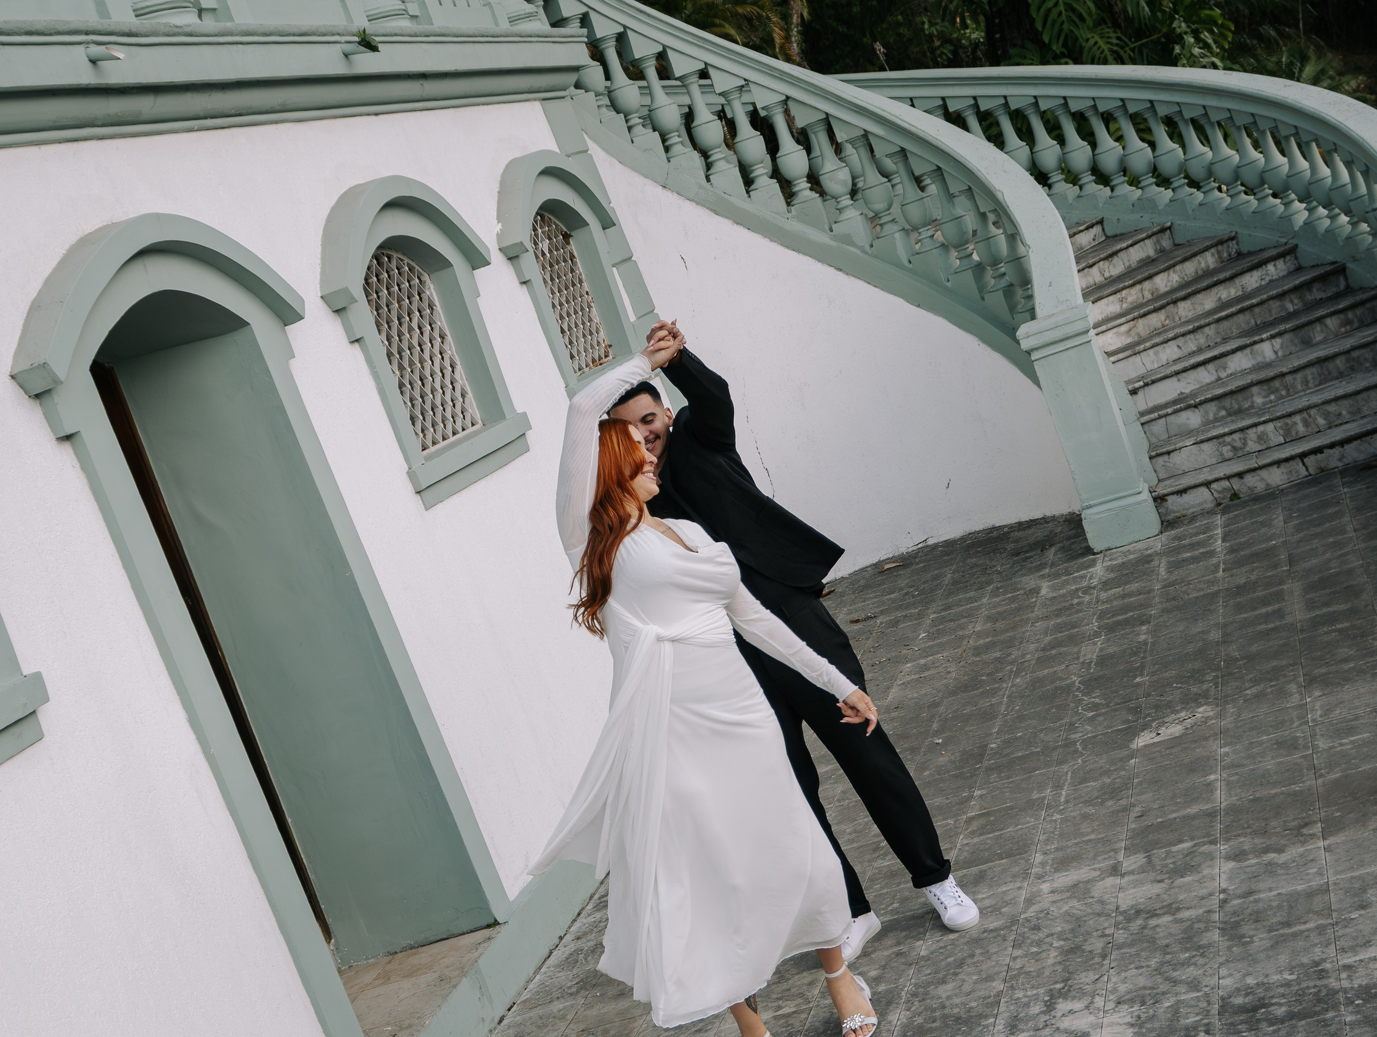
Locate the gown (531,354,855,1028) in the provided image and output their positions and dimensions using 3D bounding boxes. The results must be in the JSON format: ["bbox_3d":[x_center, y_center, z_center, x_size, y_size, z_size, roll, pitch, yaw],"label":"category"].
[{"bbox_3d":[-0.058,0.437,5.323,0.810,1.520,0.540,-14,9,39],"label":"gown"}]

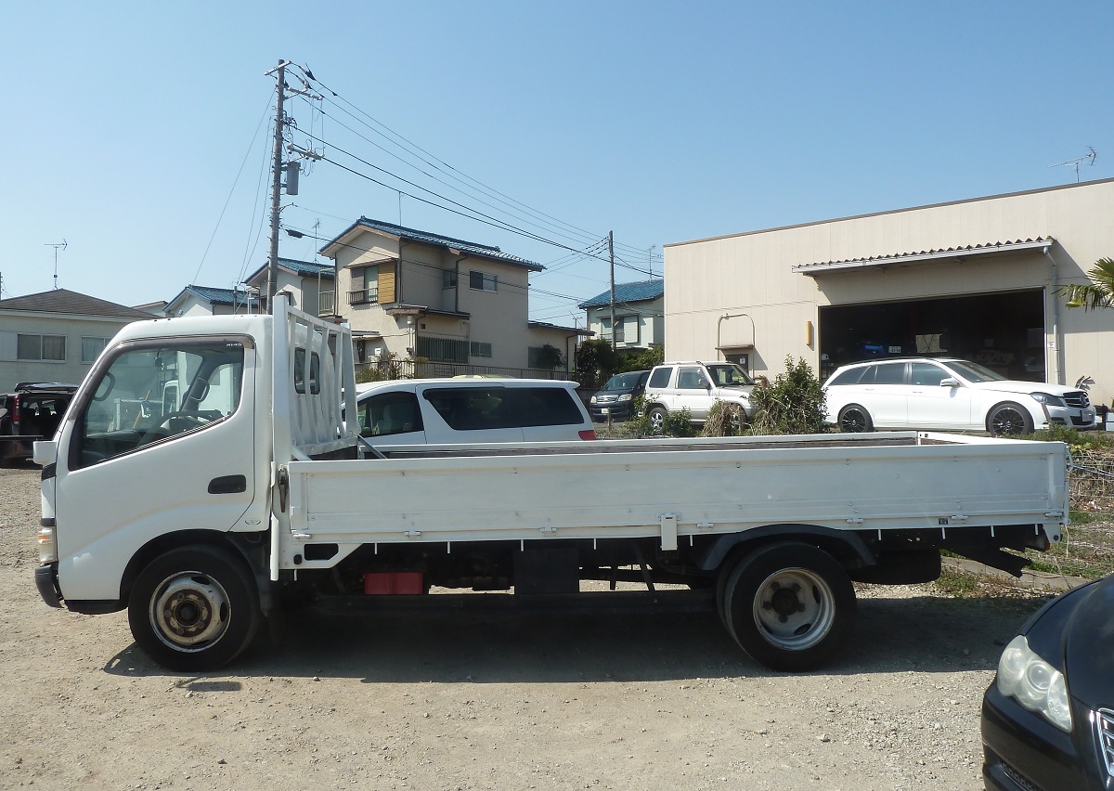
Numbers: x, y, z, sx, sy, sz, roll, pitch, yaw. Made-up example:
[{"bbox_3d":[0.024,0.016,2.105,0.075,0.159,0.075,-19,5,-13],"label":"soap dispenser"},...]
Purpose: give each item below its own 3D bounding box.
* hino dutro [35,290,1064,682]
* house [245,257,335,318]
[{"bbox_3d":[-0.090,0.515,5.517,6.100,2.150,1.930,0,-2,-1],"label":"hino dutro"},{"bbox_3d":[-11.925,-3.683,45.505,6.300,7.000,8.800,-2,-2,42],"label":"house"}]

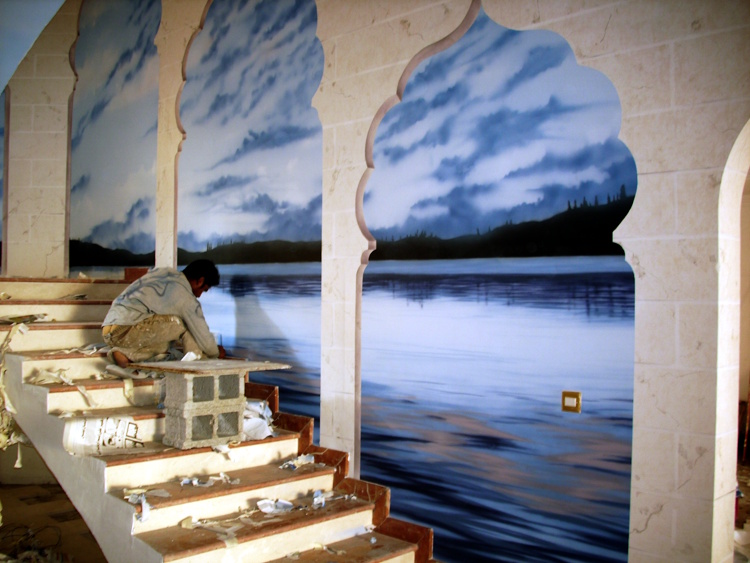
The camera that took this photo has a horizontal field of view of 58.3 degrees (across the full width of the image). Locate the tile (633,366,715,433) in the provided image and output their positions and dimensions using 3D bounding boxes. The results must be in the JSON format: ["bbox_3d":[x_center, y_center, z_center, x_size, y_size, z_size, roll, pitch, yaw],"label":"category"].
[{"bbox_3d":[1.054,0.415,2.365,0.281,0.232,0.020,-2,-3,40],"label":"tile"}]

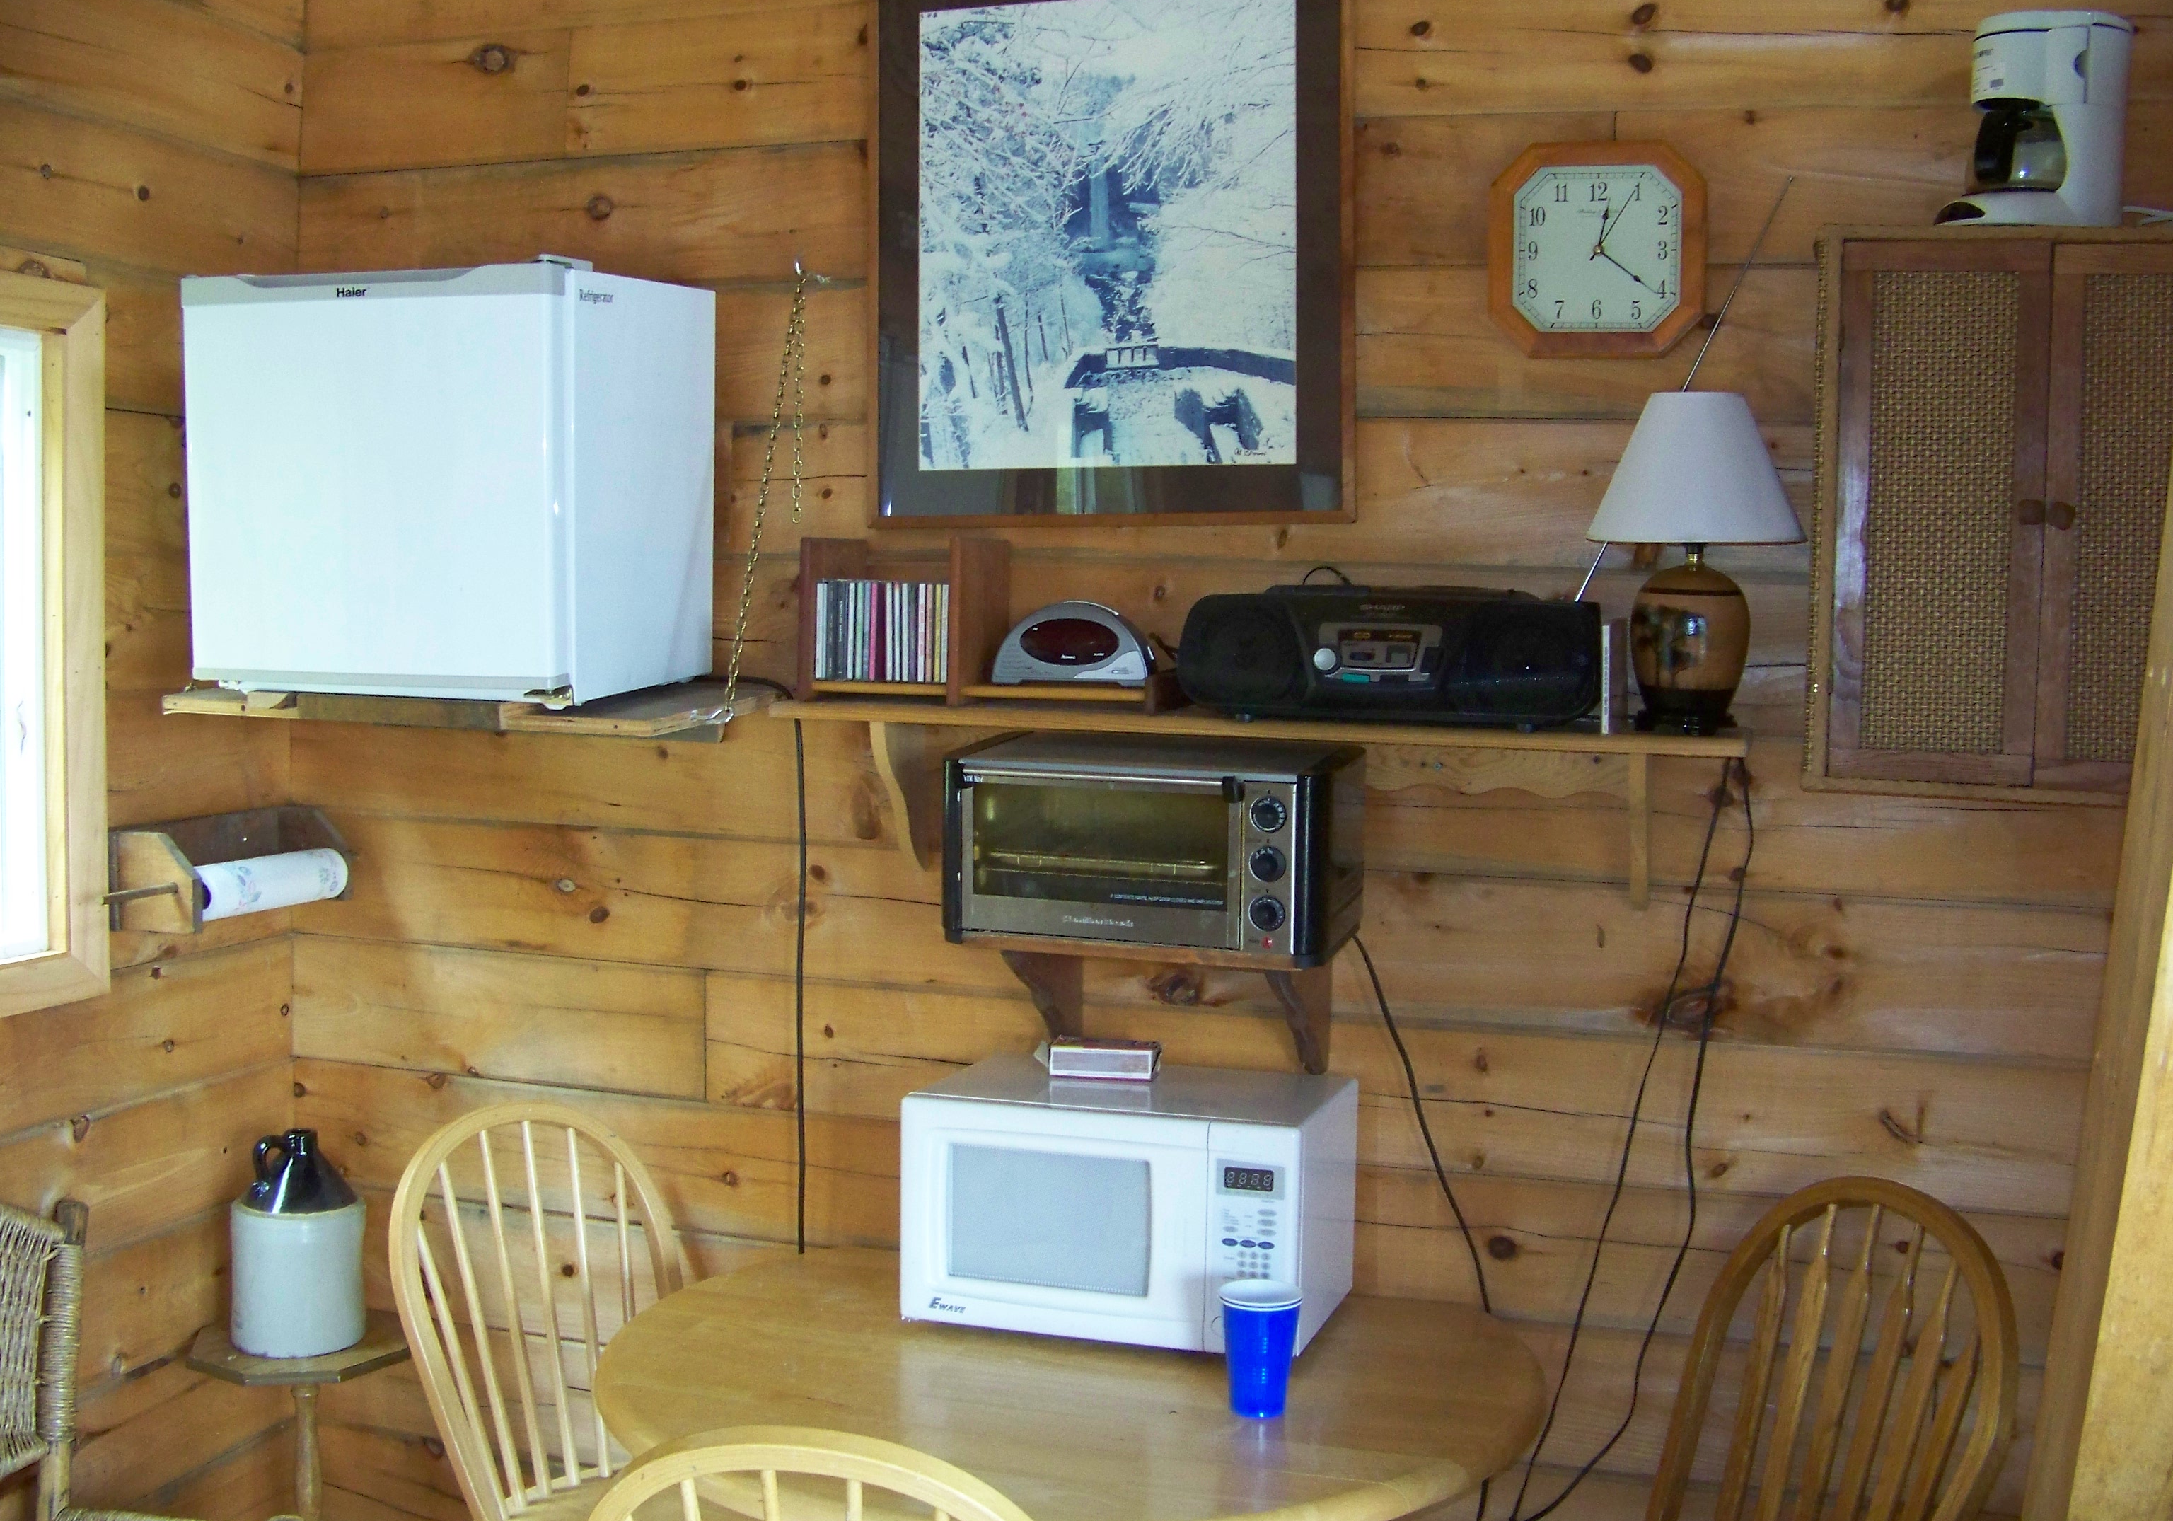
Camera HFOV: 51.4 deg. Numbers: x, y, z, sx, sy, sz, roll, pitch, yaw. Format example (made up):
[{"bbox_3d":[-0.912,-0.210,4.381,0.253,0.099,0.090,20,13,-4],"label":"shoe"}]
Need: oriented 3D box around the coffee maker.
[{"bbox_3d":[1.025,-0.684,2.448,0.190,0.242,0.148,0,4,-13],"label":"coffee maker"}]

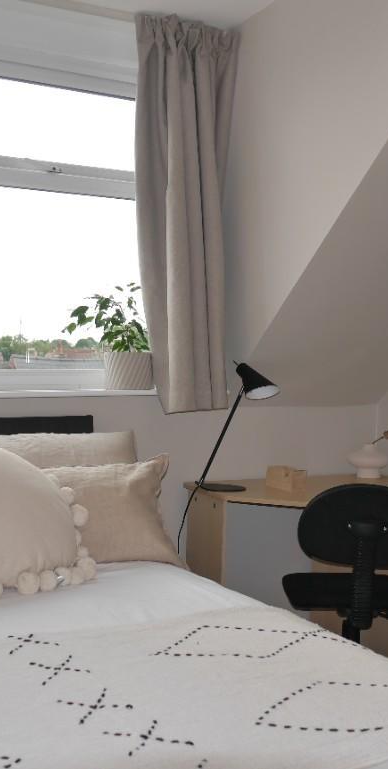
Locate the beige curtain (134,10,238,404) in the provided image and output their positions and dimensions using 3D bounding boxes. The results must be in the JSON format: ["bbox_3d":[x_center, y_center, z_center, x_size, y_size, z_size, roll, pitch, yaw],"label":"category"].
[{"bbox_3d":[-0.022,-0.593,3.036,0.390,1.400,0.140,0,2,-28],"label":"beige curtain"}]

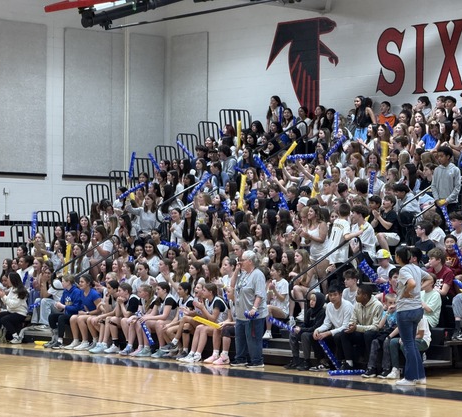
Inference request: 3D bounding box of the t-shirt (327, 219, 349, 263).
[{"bbox_3d":[1.600,0.496,23.800,0.300,0.680,0.440,2,-2,-43],"label":"t-shirt"}]

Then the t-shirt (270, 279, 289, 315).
[{"bbox_3d":[0.716,1.306,23.700,0.280,0.540,0.400,1,-2,-32],"label":"t-shirt"}]

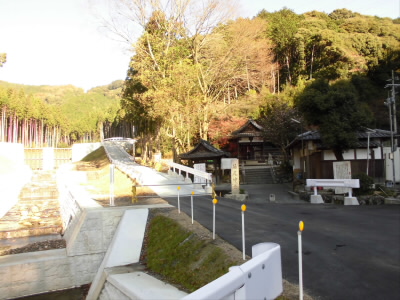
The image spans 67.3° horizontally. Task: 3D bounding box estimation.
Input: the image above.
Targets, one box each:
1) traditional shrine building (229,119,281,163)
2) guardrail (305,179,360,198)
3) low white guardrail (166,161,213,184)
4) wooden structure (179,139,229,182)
[{"bbox_3d":[5.987,-0.934,33.000,5.000,4.600,4.800,-2,-3,13],"label":"traditional shrine building"},{"bbox_3d":[5.778,1.661,13.200,0.240,0.770,2.400,1,-4,-40],"label":"guardrail"},{"bbox_3d":[-1.163,1.392,20.307,0.240,0.740,12.696,0,1,-16],"label":"low white guardrail"},{"bbox_3d":[0.371,0.949,24.800,3.400,3.650,3.100,-2,-3,19],"label":"wooden structure"}]

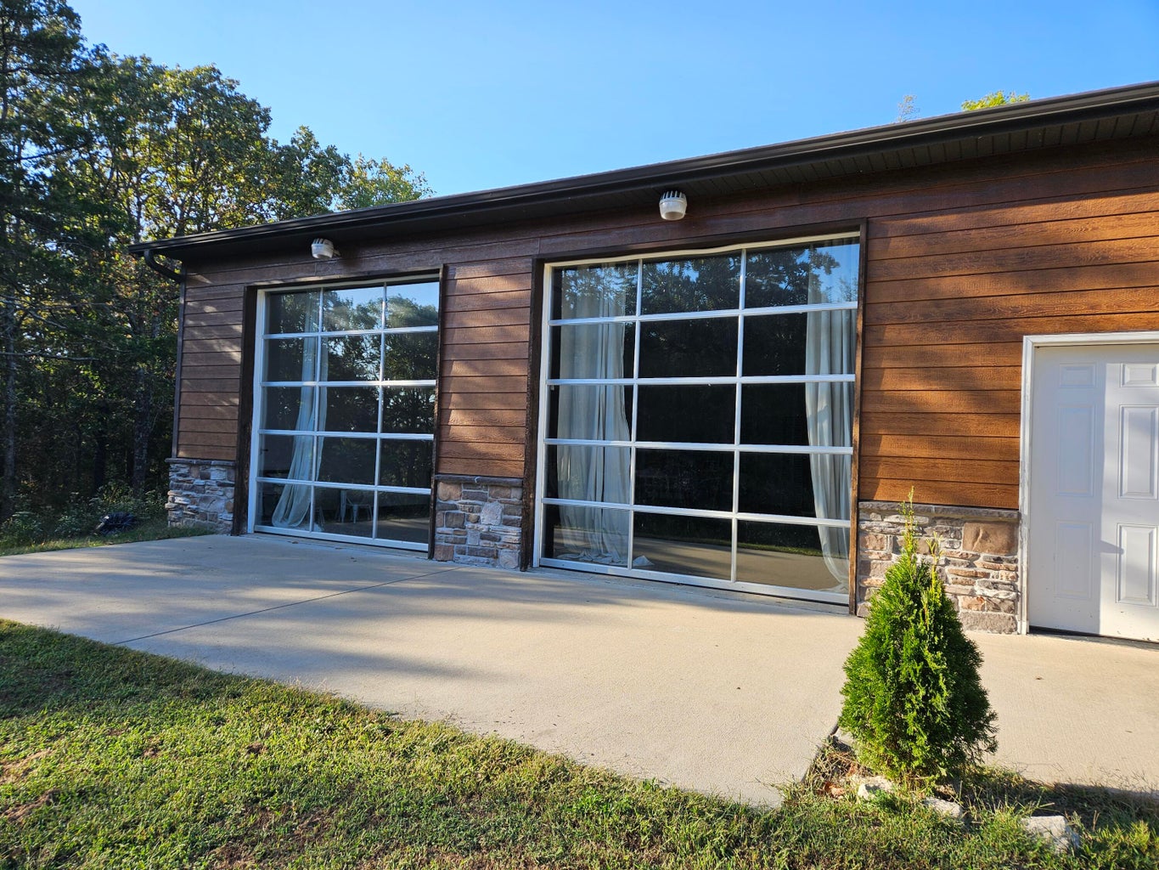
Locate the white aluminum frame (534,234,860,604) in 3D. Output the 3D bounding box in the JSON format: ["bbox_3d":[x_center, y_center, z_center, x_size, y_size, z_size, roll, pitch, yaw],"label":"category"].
[{"bbox_3d":[0.949,-0.165,7.039,3.030,3.065,0.100,1,-1,28],"label":"white aluminum frame"}]

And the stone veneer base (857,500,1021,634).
[{"bbox_3d":[2.730,0.996,5.922,1.121,0.907,0.110,1,-1,28],"label":"stone veneer base"}]

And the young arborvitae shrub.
[{"bbox_3d":[1.423,0.841,3.196,0.630,1.170,0.620,1,-1,28],"label":"young arborvitae shrub"}]

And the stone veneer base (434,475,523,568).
[{"bbox_3d":[-1.019,0.869,7.882,1.076,0.897,0.110,1,-1,28],"label":"stone veneer base"}]

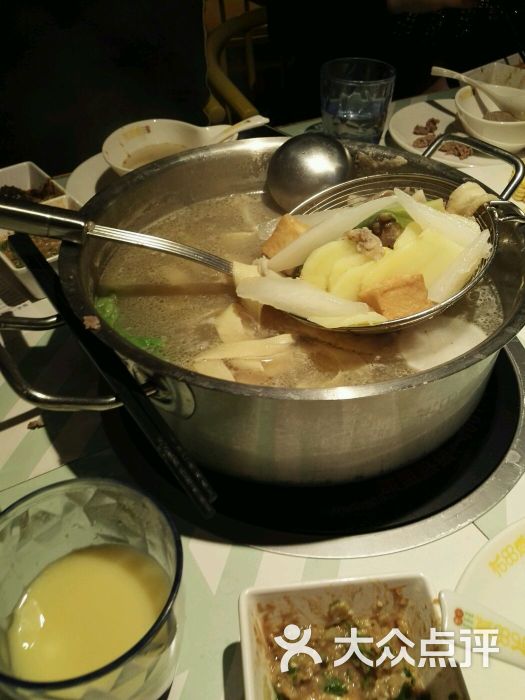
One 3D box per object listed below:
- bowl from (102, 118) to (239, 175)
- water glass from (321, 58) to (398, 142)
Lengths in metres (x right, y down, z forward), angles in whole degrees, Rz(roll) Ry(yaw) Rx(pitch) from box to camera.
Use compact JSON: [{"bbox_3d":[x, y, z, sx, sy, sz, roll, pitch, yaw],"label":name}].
[{"bbox_3d":[-0.100,-0.204,0.619,0.146,0.050,0.130,-9,44,-8],"label":"bowl"},{"bbox_3d":[0.108,-0.279,0.667,0.085,0.093,0.085,-1,43,1],"label":"water glass"}]

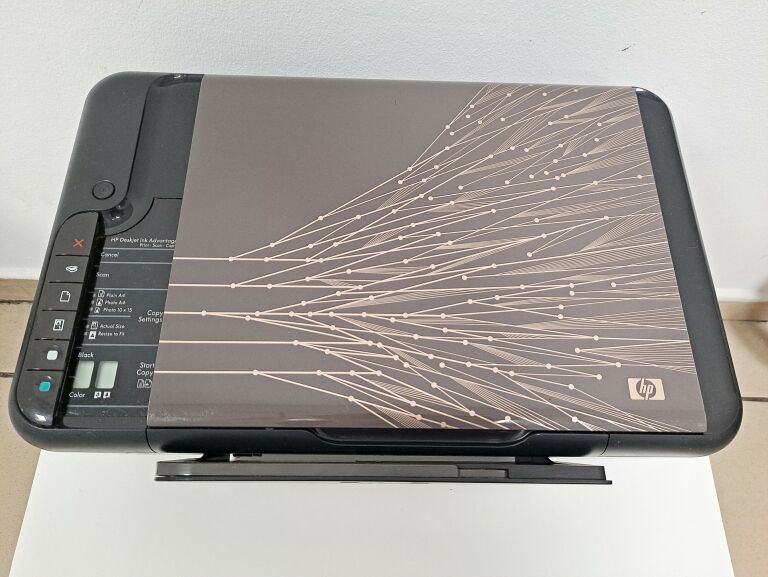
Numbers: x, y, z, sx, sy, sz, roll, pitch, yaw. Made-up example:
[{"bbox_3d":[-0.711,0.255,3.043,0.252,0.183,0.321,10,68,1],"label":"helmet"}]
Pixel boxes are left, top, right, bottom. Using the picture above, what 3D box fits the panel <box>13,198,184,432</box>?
[{"bbox_3d":[-0.170,0.011,0.345,0.074,0.020,0.148,1,67,-1],"label":"panel"}]

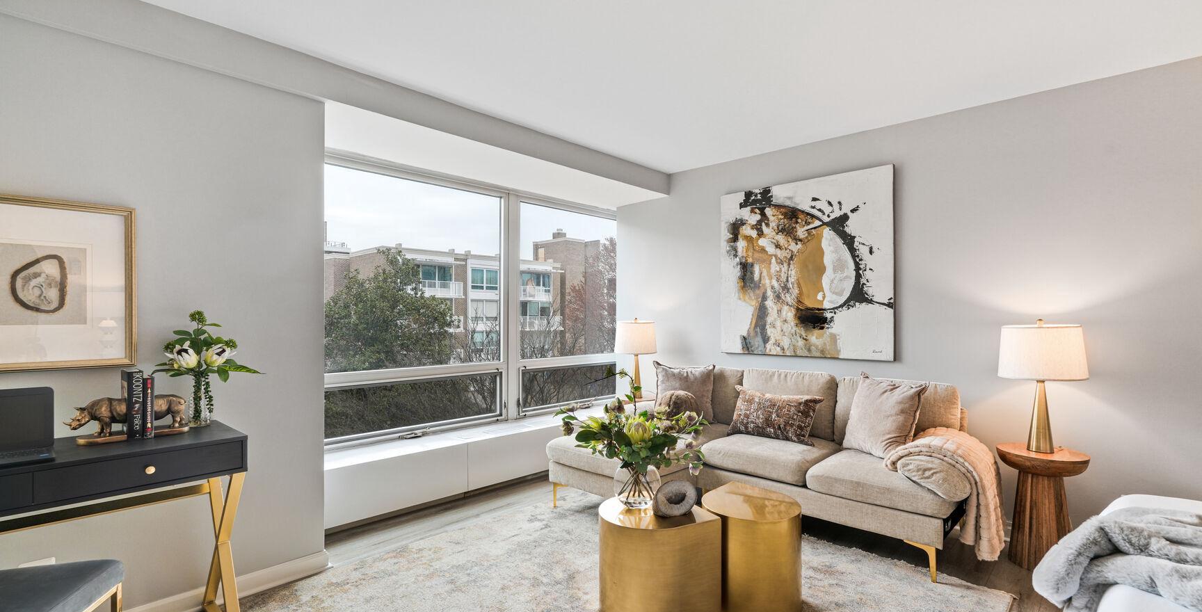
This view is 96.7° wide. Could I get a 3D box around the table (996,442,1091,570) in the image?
[{"bbox_3d":[2.179,0.996,2.636,0.356,0.552,0.356,-1,-1,43],"label":"table"}]

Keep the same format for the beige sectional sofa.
[{"bbox_3d":[0.873,0.852,3.213,2.110,0.850,1.420,-1,-1,43],"label":"beige sectional sofa"}]

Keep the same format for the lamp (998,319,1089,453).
[{"bbox_3d":[2.147,0.387,2.606,0.346,0.642,0.346,-1,-2,43],"label":"lamp"}]

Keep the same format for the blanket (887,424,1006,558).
[{"bbox_3d":[1.688,0.908,2.623,0.430,0.570,0.460,-1,-2,43],"label":"blanket"}]

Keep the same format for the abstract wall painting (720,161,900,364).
[{"bbox_3d":[1.407,-0.261,3.787,1.227,1.236,0.040,-1,-2,43],"label":"abstract wall painting"}]

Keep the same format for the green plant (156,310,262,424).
[{"bbox_3d":[-1.532,0.243,2.089,0.270,0.456,0.360,-1,-2,43],"label":"green plant"}]

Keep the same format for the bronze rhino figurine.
[{"bbox_3d":[-1.704,0.399,1.936,0.105,0.145,0.345,-1,-1,43],"label":"bronze rhino figurine"}]

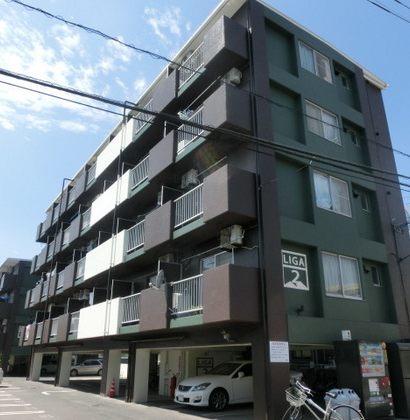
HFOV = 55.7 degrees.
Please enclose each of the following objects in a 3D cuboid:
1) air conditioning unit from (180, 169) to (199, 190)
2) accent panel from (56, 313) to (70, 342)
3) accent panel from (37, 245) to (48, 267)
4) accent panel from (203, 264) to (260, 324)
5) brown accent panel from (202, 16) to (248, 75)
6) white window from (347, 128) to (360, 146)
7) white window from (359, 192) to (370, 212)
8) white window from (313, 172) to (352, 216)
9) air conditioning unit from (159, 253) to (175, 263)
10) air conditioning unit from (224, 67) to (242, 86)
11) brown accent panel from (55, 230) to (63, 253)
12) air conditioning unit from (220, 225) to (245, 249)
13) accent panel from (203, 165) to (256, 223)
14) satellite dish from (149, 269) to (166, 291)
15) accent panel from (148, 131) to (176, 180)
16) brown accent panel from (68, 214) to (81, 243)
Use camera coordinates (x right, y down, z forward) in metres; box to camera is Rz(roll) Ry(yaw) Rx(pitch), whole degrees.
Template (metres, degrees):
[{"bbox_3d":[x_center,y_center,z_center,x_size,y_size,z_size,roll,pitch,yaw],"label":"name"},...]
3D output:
[{"bbox_3d":[-0.522,-1.042,13.758,0.287,0.524,0.614,14,-25,-32],"label":"air conditioning unit"},{"bbox_3d":[-7.550,6.367,20.854,0.160,1.369,1.833,14,-25,-32],"label":"accent panel"},{"bbox_3d":[-11.670,3.393,28.323,0.136,1.329,1.858,14,-25,-32],"label":"accent panel"},{"bbox_3d":[0.696,2.235,10.029,0.983,1.329,1.134,14,-25,-32],"label":"accent panel"},{"bbox_3d":[0.710,-5.410,12.967,0.983,1.329,1.134,14,-25,-32],"label":"brown accent panel"},{"bbox_3d":[5.904,-2.837,15.337,0.426,0.647,0.100,14,-25,-32],"label":"white window"},{"bbox_3d":[6.093,-0.260,14.778,0.462,0.686,0.110,14,-25,-32],"label":"white window"},{"bbox_3d":[4.328,-0.518,13.233,1.799,1.311,0.120,14,-25,-32],"label":"white window"},{"bbox_3d":[-1.357,1.943,13.859,0.290,0.570,0.740,14,-25,-32],"label":"air conditioning unit"},{"bbox_3d":[0.892,-4.188,12.701,0.328,0.497,0.614,14,-25,-32],"label":"air conditioning unit"},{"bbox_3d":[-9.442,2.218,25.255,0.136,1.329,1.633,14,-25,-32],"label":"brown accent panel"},{"bbox_3d":[0.745,0.817,10.988,0.290,0.570,0.740,14,-25,-32],"label":"air conditioning unit"},{"bbox_3d":[0.722,-0.334,11.249,1.007,1.369,1.127,14,-25,-32],"label":"accent panel"},{"bbox_3d":[-1.494,2.257,12.609,0.380,0.550,0.500,4,-21,-10],"label":"satellite dish"},{"bbox_3d":[-1.576,-1.929,14.425,0.136,1.329,1.902,14,-25,-32],"label":"accent panel"},{"bbox_3d":[-7.542,1.144,22.872,0.160,1.369,1.833,14,-25,-32],"label":"brown accent panel"}]

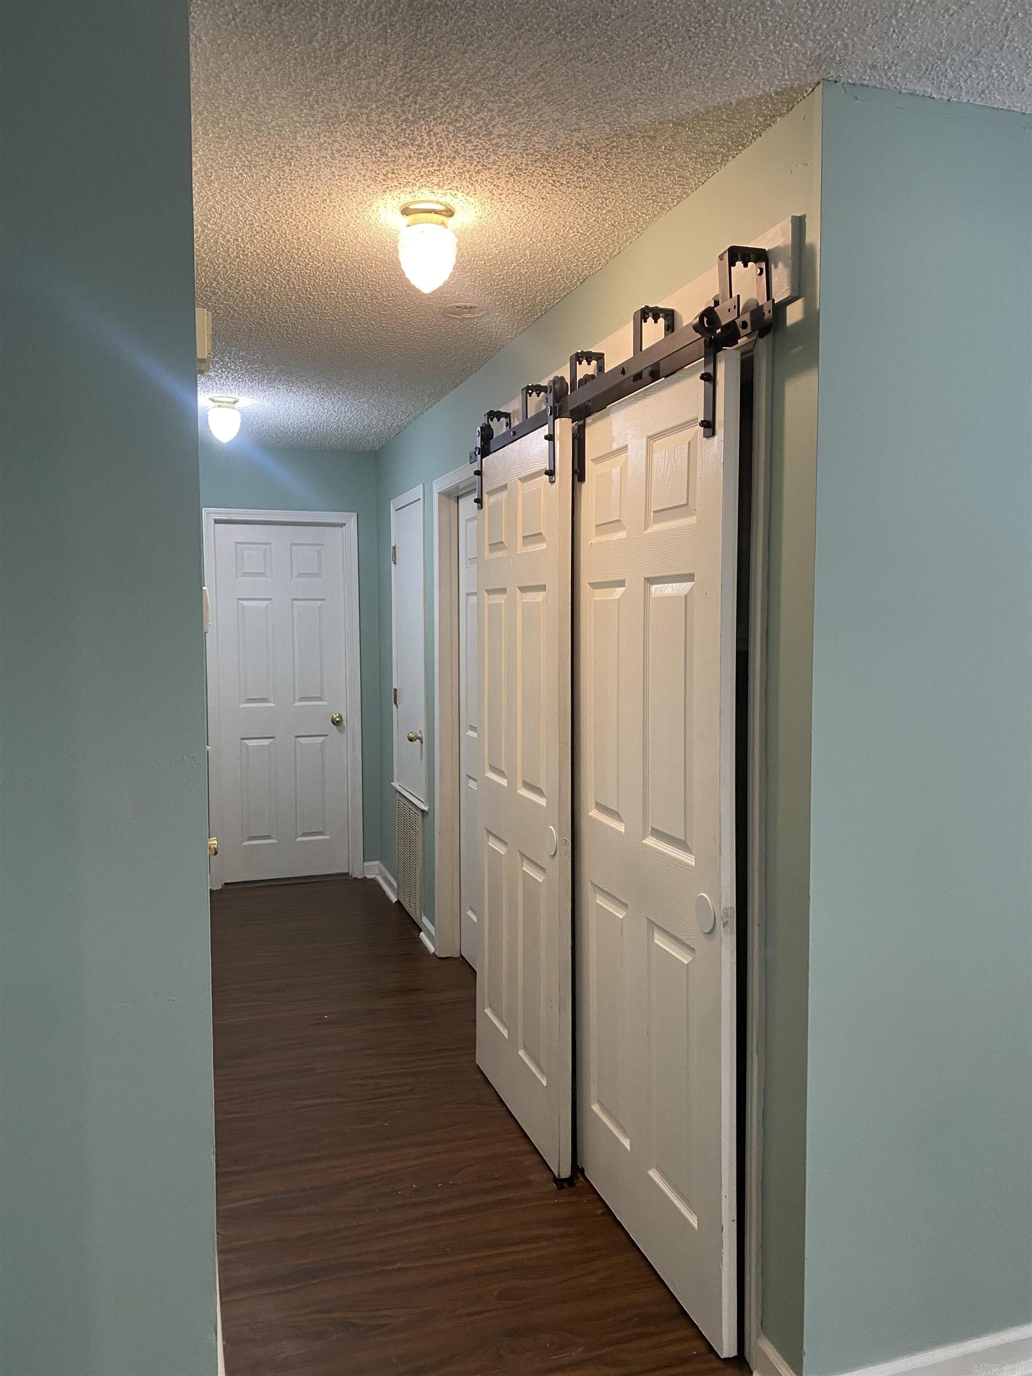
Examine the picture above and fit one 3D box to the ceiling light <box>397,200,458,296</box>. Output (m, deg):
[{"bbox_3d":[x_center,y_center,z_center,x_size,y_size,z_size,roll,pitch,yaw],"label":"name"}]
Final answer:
[{"bbox_3d":[-0.205,-1.014,2.401,0.136,0.191,0.136,0,4,0],"label":"ceiling light"}]

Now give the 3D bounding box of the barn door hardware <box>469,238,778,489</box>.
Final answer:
[{"bbox_3d":[0.172,-0.688,2.644,0.180,0.305,1.725,-1,4,-18],"label":"barn door hardware"}]

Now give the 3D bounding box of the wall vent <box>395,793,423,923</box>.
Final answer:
[{"bbox_3d":[-0.537,0.857,5.219,0.027,0.582,0.570,-1,4,-18],"label":"wall vent"}]

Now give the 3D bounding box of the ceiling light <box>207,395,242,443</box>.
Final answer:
[{"bbox_3d":[-1.248,-1.144,4.425,0.140,0.190,0.140,-1,4,-18],"label":"ceiling light"}]

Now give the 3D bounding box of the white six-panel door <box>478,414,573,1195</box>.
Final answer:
[{"bbox_3d":[0.005,0.290,3.042,0.038,1.983,0.767,-1,4,-18],"label":"white six-panel door"}]

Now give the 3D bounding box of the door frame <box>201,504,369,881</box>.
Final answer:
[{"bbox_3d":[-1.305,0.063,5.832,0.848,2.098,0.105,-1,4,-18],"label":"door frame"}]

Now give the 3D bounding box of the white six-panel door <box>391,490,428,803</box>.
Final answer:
[{"bbox_3d":[-0.533,-0.201,5.115,0.045,1.510,0.750,-1,4,-18],"label":"white six-panel door"}]

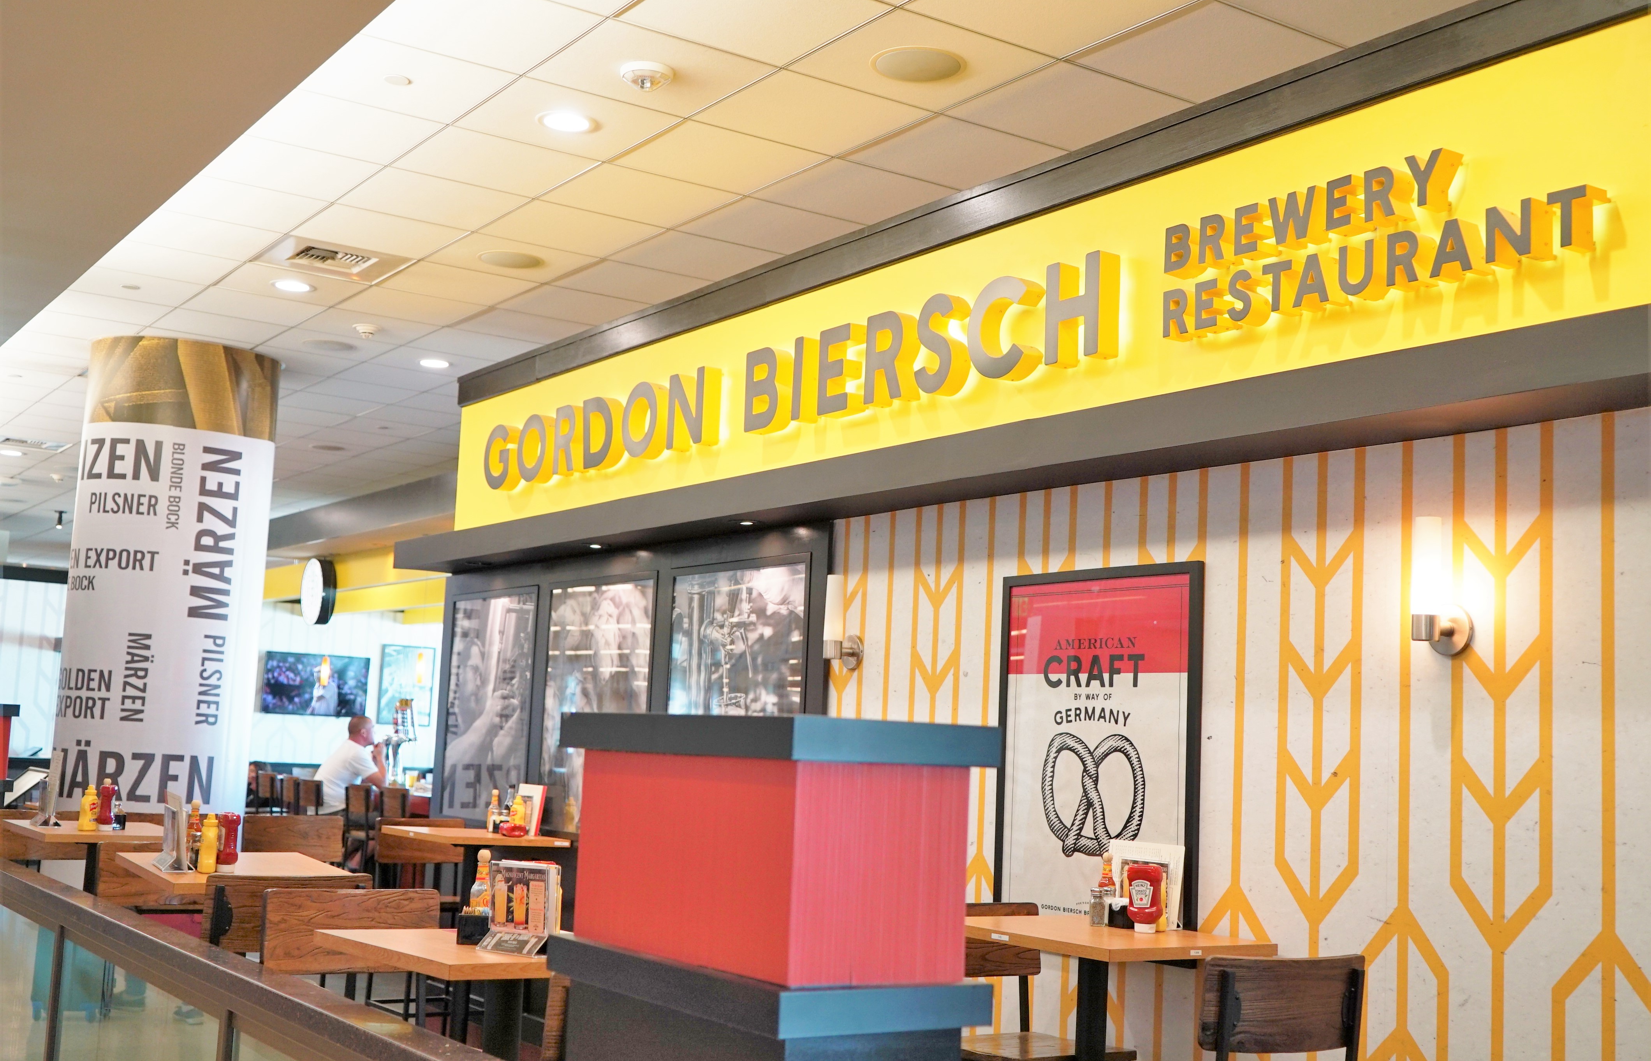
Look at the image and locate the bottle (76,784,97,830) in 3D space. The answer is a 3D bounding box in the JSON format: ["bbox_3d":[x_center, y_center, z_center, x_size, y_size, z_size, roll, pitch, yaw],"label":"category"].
[{"bbox_3d":[-3.130,1.180,7.400,0.050,0.195,0.070,-1,-8,27],"label":"bottle"}]

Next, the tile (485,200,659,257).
[{"bbox_3d":[-1.080,-1.274,7.375,0.603,0.020,0.603,7,-8,-34],"label":"tile"}]

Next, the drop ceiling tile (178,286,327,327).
[{"bbox_3d":[-2.960,-1.163,9.044,0.605,0.018,0.605,7,-8,-34],"label":"drop ceiling tile"}]

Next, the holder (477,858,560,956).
[{"bbox_3d":[-0.666,0.836,3.876,0.168,0.197,0.110,-2,-8,34],"label":"holder"}]

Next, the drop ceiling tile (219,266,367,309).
[{"bbox_3d":[-2.611,-1.209,8.545,0.603,0.020,0.603,7,-8,-34],"label":"drop ceiling tile"}]

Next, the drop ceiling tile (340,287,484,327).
[{"bbox_3d":[-2.119,-1.148,8.896,0.605,0.025,0.605,7,-8,-34],"label":"drop ceiling tile"}]

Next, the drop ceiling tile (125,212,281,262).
[{"bbox_3d":[-2.776,-1.311,7.700,0.605,0.018,0.605,7,-8,-34],"label":"drop ceiling tile"}]

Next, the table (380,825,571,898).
[{"bbox_3d":[-1.700,1.997,8.437,0.610,1.050,0.780,7,-8,-35],"label":"table"}]

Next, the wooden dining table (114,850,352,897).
[{"bbox_3d":[-1.910,1.618,5.579,0.610,1.067,1.080,6,-8,-30],"label":"wooden dining table"}]

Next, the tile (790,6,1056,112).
[{"bbox_3d":[0.294,-1.442,5.357,0.605,0.020,0.605,7,-8,-34],"label":"tile"}]

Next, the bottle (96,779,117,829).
[{"bbox_3d":[-3.068,1.182,7.450,0.052,0.198,0.070,9,-10,-44],"label":"bottle"}]

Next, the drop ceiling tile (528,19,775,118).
[{"bbox_3d":[-0.557,-1.463,5.529,0.603,0.020,0.603,7,-8,-34],"label":"drop ceiling tile"}]

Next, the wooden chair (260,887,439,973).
[{"bbox_3d":[-1.180,1.503,4.444,0.460,1.120,0.480,7,-8,-35],"label":"wooden chair"}]

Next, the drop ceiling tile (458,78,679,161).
[{"bbox_3d":[-0.898,-1.425,6.049,0.605,0.025,0.605,7,-8,-34],"label":"drop ceiling tile"}]

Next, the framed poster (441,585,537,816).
[{"bbox_3d":[-1.942,1.013,9.981,0.040,1.320,1.210,7,-8,-34],"label":"framed poster"}]

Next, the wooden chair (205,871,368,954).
[{"bbox_3d":[-1.655,1.550,5.049,0.460,1.120,0.480,7,-8,-35],"label":"wooden chair"}]

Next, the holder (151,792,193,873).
[{"bbox_3d":[-1.983,0.916,5.309,0.095,0.225,0.200,6,-7,-27],"label":"holder"}]

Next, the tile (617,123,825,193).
[{"bbox_3d":[-0.394,-1.359,6.371,0.605,0.018,0.605,7,-8,-34],"label":"tile"}]

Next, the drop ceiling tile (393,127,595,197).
[{"bbox_3d":[-1.243,-1.382,6.550,0.605,0.025,0.605,7,-8,-34],"label":"drop ceiling tile"}]

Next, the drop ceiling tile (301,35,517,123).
[{"bbox_3d":[-1.403,-1.482,5.694,0.603,0.020,0.603,7,-8,-34],"label":"drop ceiling tile"}]

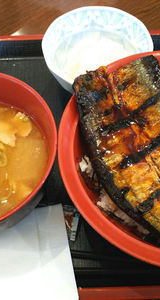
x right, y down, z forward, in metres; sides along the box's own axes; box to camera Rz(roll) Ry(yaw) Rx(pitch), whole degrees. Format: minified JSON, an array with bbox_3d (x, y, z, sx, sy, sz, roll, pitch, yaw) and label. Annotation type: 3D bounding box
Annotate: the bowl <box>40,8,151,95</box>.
[{"bbox_3d":[0.017,-0.087,0.311,0.104,0.049,0.104,0,62,0],"label":"bowl"}]

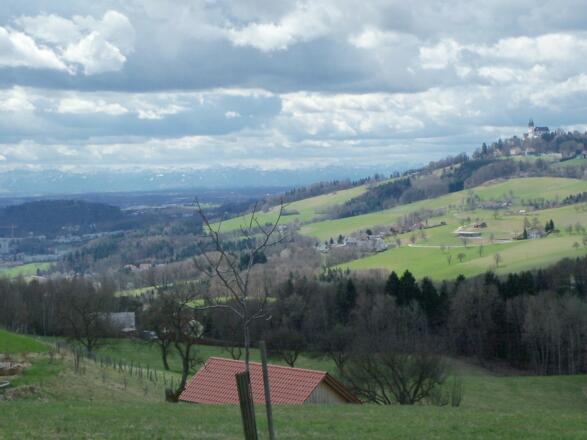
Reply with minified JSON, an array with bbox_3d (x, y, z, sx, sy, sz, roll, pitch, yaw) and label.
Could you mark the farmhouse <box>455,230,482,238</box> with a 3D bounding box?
[{"bbox_3d":[196.000,16.200,1500.000,31.500,9.000,14.000,0,1,6],"label":"farmhouse"}]

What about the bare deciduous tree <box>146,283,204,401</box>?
[{"bbox_3d":[-6.600,6.800,75.000,3.300,6.600,3.300,0,1,-5],"label":"bare deciduous tree"}]

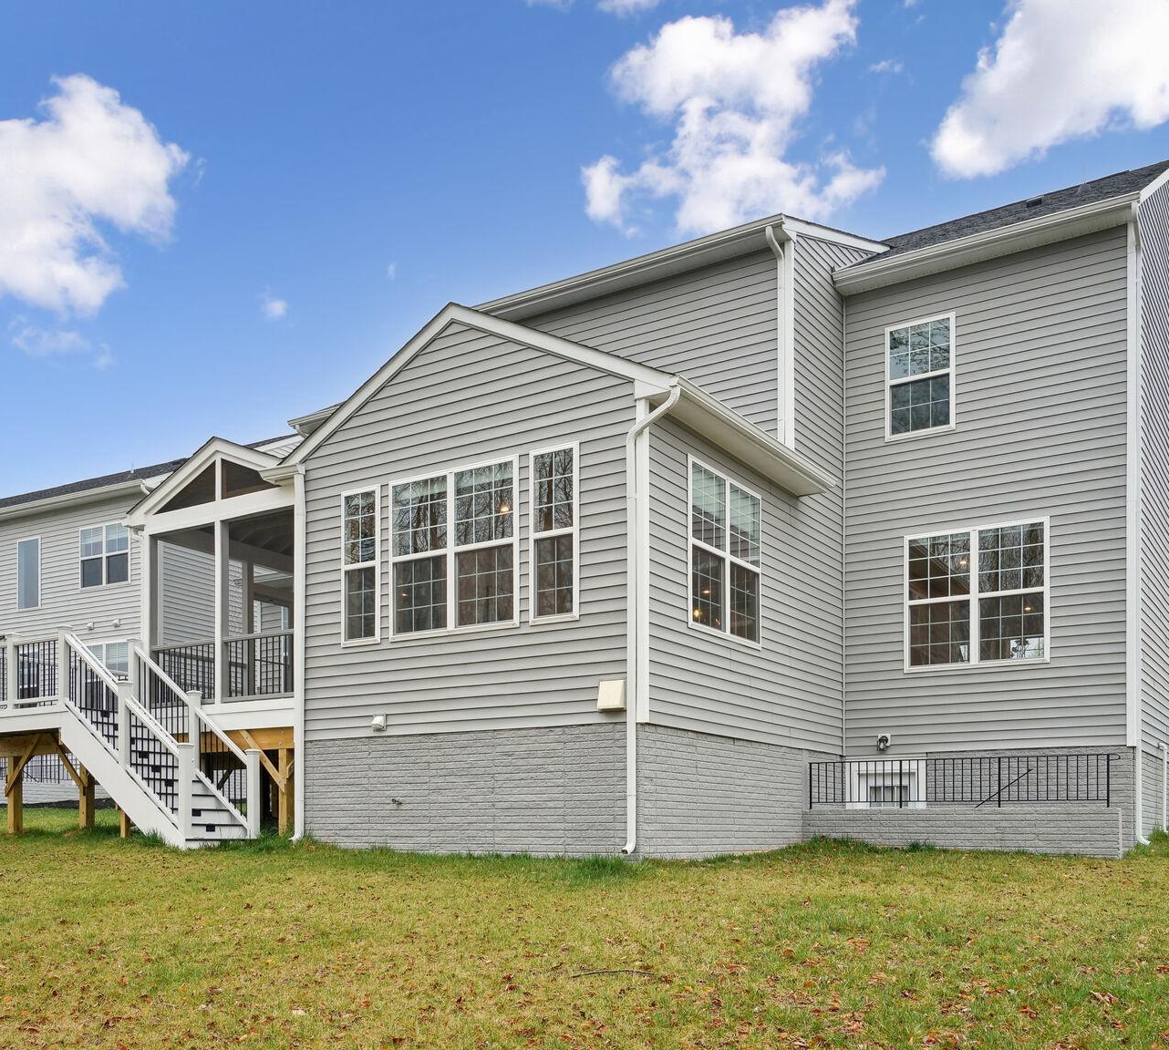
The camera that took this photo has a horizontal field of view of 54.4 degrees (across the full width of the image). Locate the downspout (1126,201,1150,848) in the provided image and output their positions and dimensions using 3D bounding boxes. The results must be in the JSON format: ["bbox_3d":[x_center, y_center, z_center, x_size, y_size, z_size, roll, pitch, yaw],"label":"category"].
[{"bbox_3d":[6.360,0.050,13.000,0.200,7.370,0.500,0,0,36],"label":"downspout"}]

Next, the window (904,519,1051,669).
[{"bbox_3d":[4.850,0.900,14.100,1.760,1.770,0.110,0,0,32],"label":"window"}]

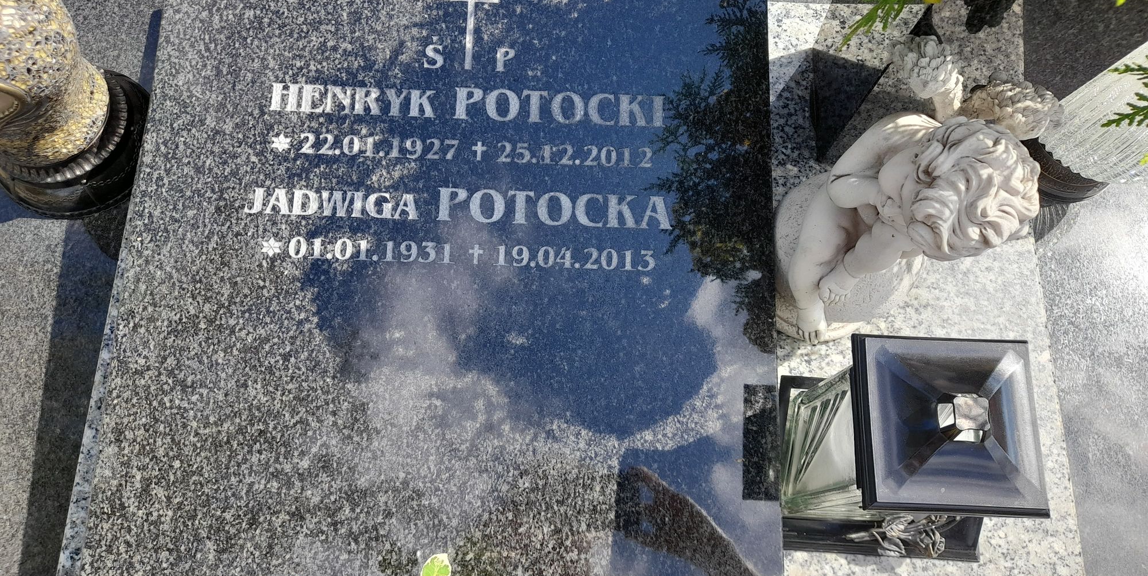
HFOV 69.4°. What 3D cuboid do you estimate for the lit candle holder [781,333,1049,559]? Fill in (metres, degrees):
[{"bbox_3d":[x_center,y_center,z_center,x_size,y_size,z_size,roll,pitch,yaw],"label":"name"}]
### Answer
[{"bbox_3d":[0.214,0.098,0.523,0.135,0.213,0.130,1,71,5],"label":"lit candle holder"}]

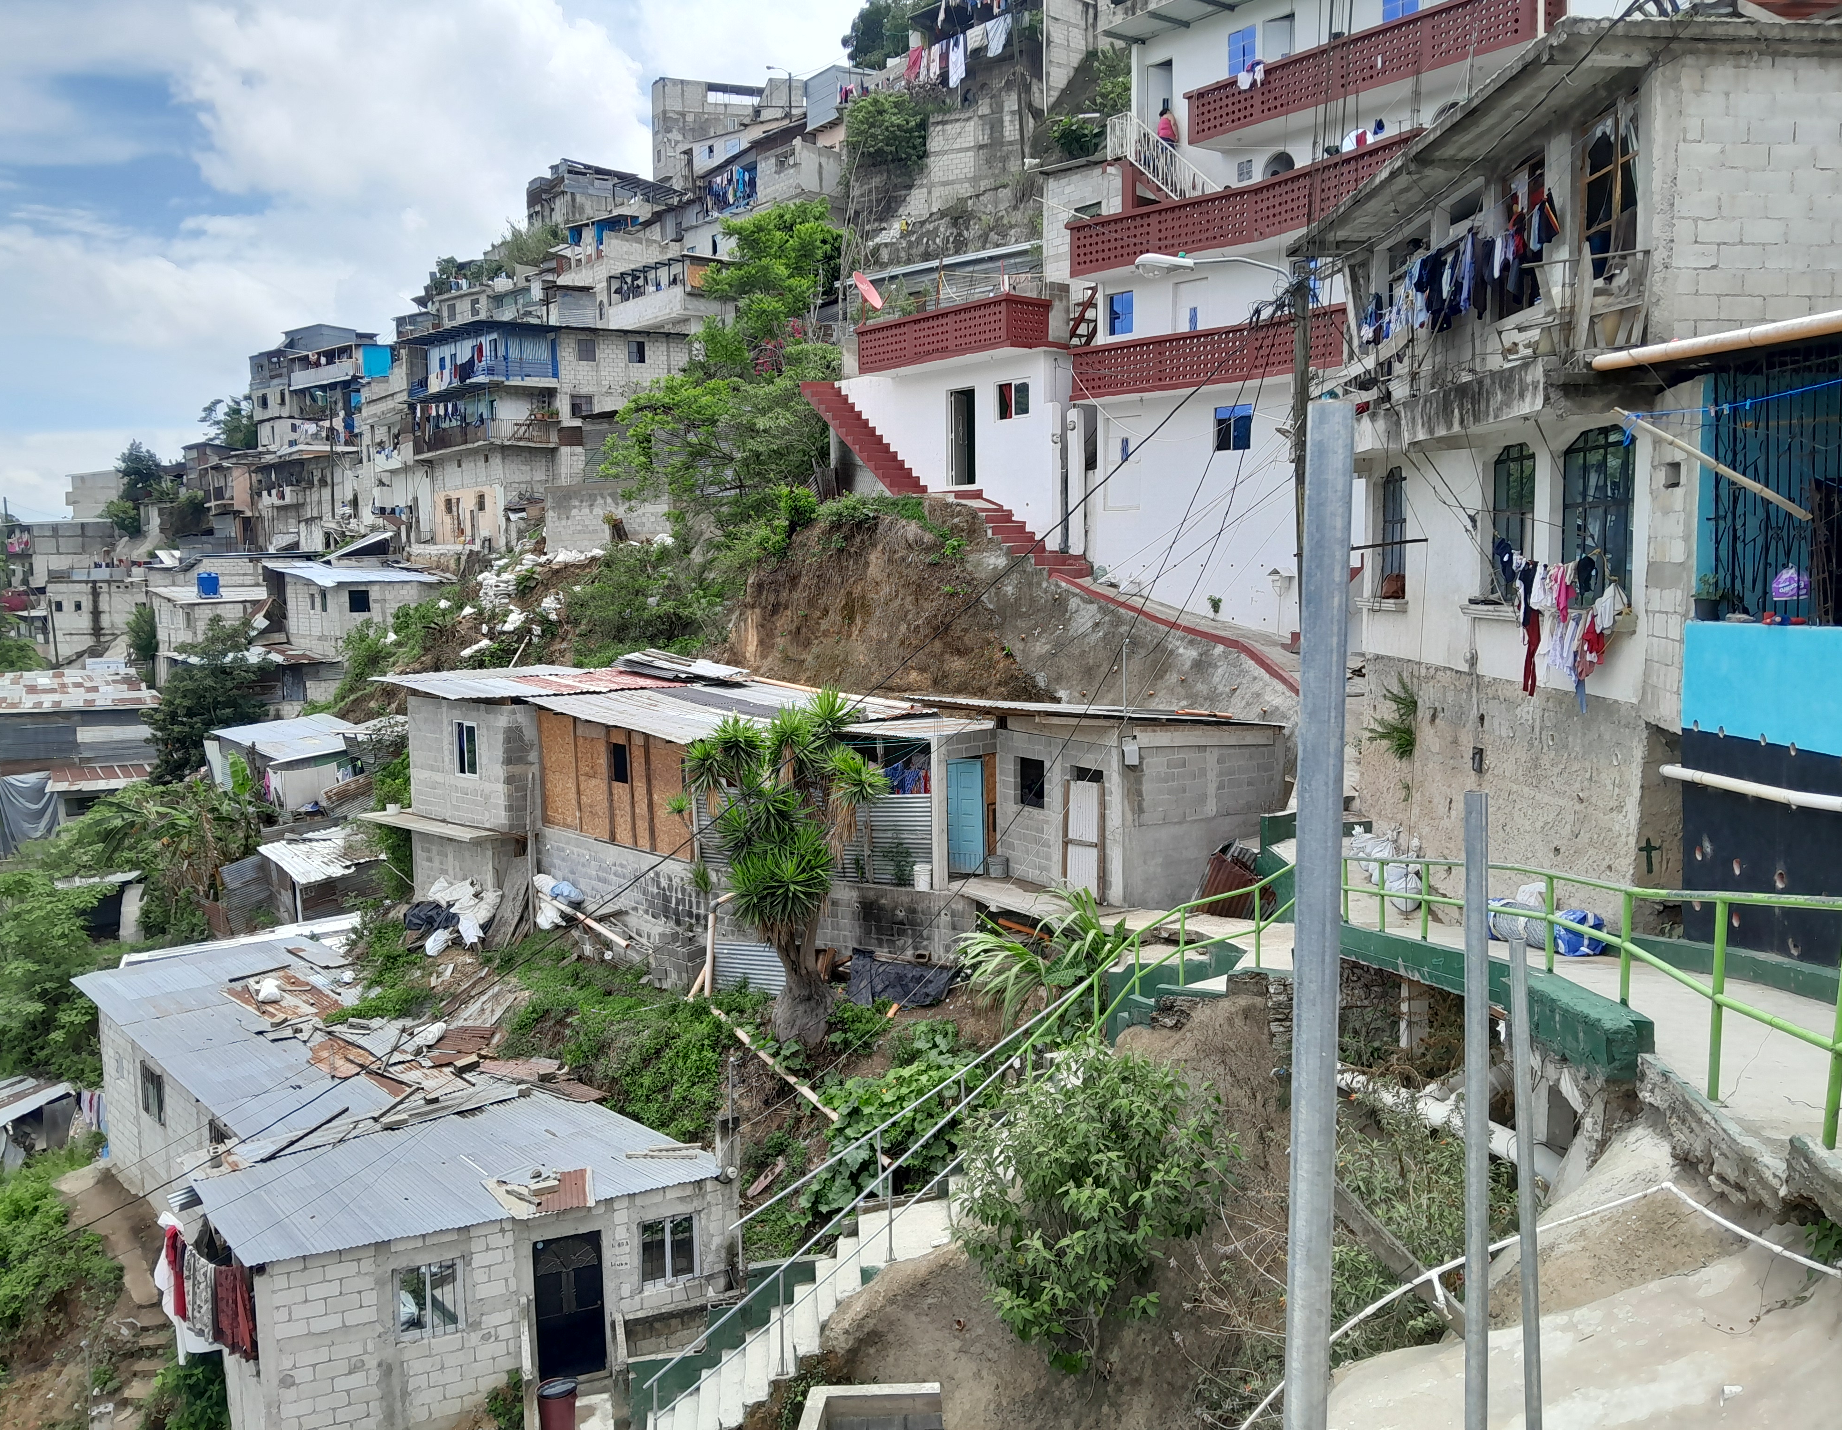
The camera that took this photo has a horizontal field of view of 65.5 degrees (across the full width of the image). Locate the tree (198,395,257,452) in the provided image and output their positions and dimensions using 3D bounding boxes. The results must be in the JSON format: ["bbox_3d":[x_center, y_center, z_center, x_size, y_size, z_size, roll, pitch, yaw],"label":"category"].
[{"bbox_3d":[-50.731,-21.352,105.000,4.400,4.400,4.200,-3,6,-22],"label":"tree"}]

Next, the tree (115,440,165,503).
[{"bbox_3d":[-59.264,-18.474,108.631,3.600,4.800,3.600,-4,6,-28],"label":"tree"}]

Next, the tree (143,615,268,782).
[{"bbox_3d":[-26.561,-0.580,53.145,4.300,6.100,4.200,-4,6,-26],"label":"tree"}]

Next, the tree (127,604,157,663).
[{"bbox_3d":[-39.098,-4.112,71.871,1.500,3.100,1.500,-4,6,-28],"label":"tree"}]

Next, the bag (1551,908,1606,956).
[{"bbox_3d":[5.517,1.829,12.000,0.430,0.360,0.450,-1,6,0],"label":"bag"}]

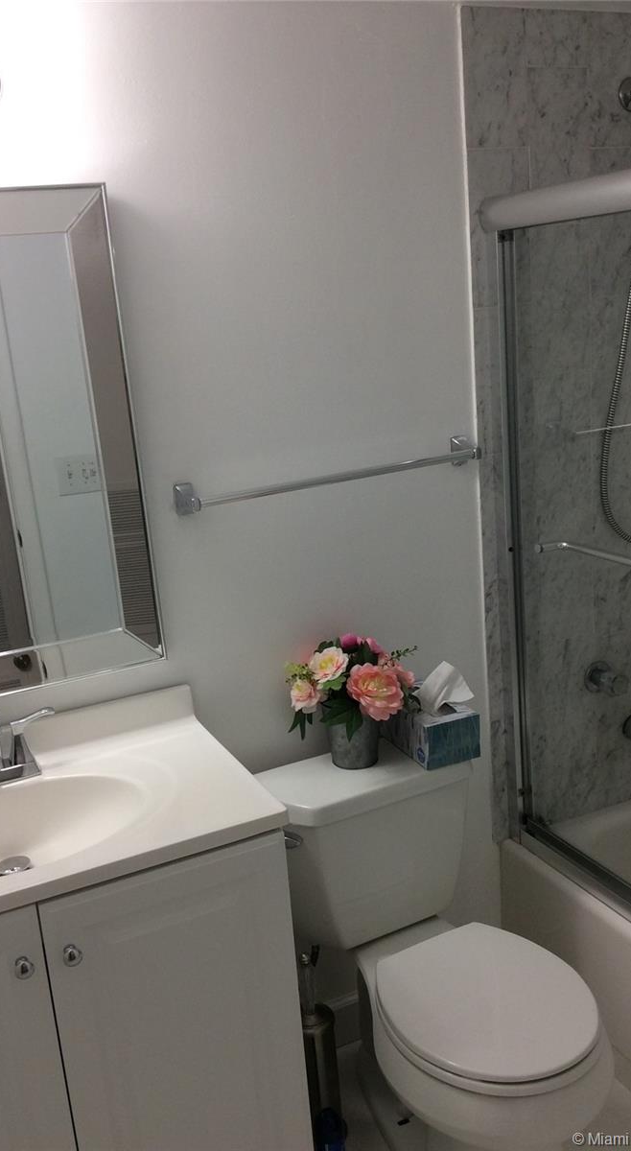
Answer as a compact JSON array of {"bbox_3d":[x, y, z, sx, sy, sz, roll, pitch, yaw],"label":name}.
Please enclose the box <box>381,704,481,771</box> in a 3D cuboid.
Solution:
[{"bbox_3d":[0.222,0.304,2.179,0.118,0.089,0.228,-11,16,-23],"label":"box"}]

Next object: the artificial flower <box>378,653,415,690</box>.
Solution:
[{"bbox_3d":[0.162,0.191,2.128,0.060,0.070,0.074,7,19,38],"label":"artificial flower"}]

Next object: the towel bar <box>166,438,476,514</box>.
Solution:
[{"bbox_3d":[0.047,-0.192,2.069,0.645,0.060,0.075,-11,16,-23],"label":"towel bar"}]

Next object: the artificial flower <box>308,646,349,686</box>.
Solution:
[{"bbox_3d":[0.025,0.172,2.040,0.076,0.068,0.060,-4,15,3],"label":"artificial flower"}]

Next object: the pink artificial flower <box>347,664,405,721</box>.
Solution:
[{"bbox_3d":[0.115,0.227,2.052,0.110,0.105,0.075,-6,15,-4],"label":"pink artificial flower"}]

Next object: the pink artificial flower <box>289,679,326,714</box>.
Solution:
[{"bbox_3d":[-0.016,0.232,2.034,0.068,0.066,0.060,-2,15,13],"label":"pink artificial flower"}]

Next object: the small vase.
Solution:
[{"bbox_3d":[0.076,0.323,2.131,0.100,0.102,0.100,-5,15,1],"label":"small vase"}]

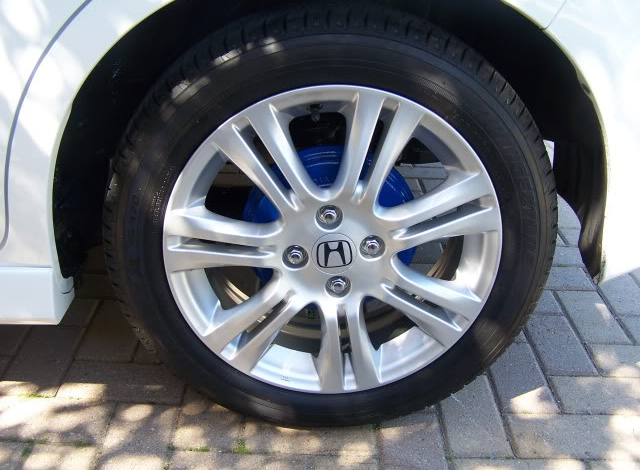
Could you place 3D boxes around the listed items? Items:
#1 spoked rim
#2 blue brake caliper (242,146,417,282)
[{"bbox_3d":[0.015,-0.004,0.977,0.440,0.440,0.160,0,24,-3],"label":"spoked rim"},{"bbox_3d":[0.016,-0.004,0.967,0.243,0.235,0.065,0,24,-3],"label":"blue brake caliper"}]

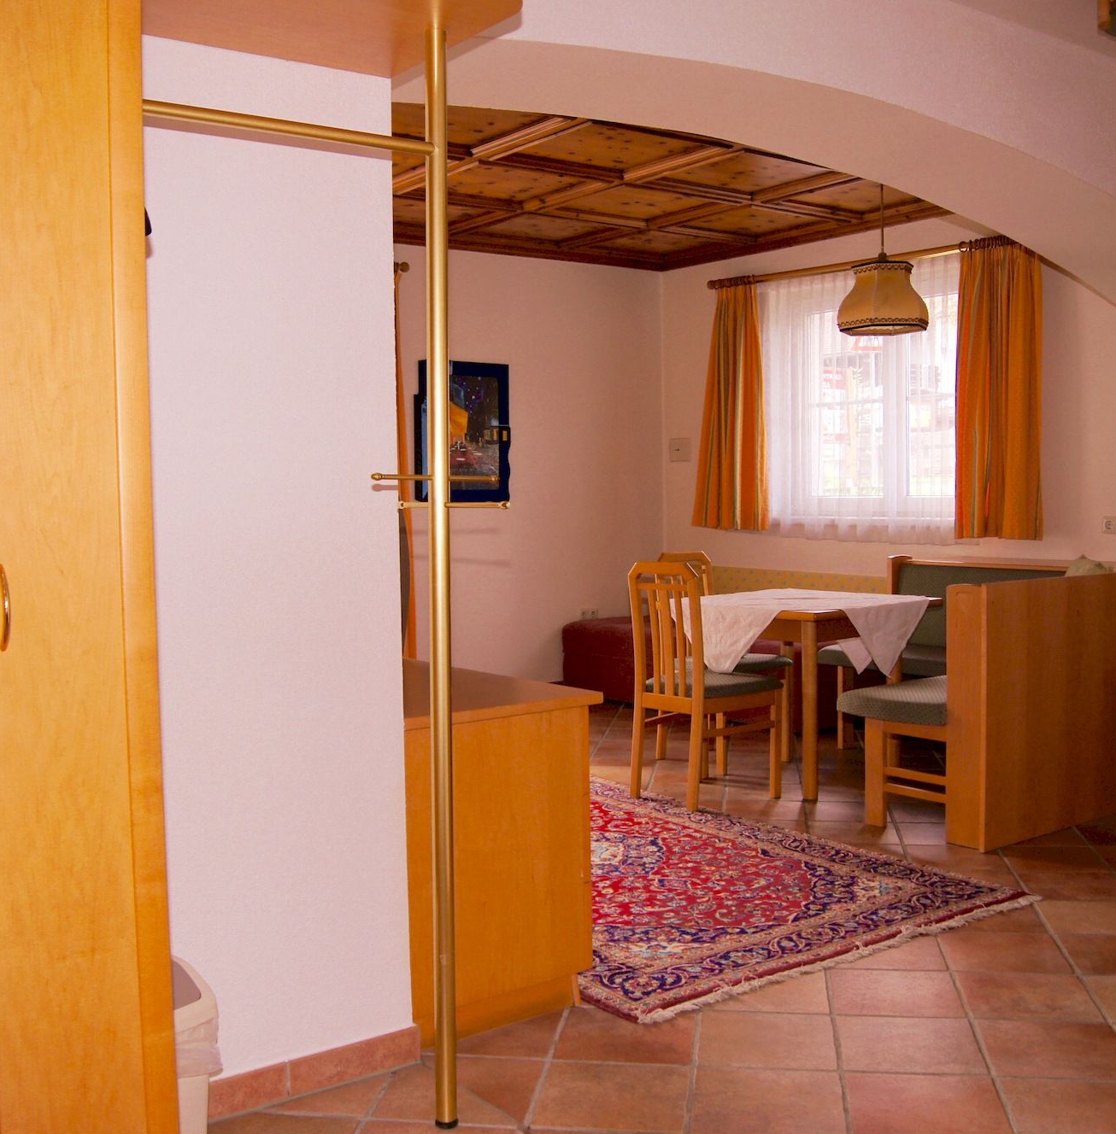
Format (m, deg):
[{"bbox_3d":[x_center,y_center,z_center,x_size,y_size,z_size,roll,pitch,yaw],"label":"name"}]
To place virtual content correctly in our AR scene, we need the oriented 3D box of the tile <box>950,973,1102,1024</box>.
[{"bbox_3d":[1.105,1.018,3.012,0.300,0.012,0.290,0,3,9],"label":"tile"}]

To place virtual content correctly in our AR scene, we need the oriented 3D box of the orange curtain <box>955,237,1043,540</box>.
[{"bbox_3d":[2.123,-0.843,6.181,0.110,1.450,0.460,-3,4,-34],"label":"orange curtain"}]

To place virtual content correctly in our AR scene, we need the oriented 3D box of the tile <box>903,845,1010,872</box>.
[{"bbox_3d":[1.322,0.968,4.230,0.300,0.012,0.300,-1,3,8],"label":"tile"}]

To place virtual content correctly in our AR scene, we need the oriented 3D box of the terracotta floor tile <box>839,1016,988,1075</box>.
[{"bbox_3d":[0.771,1.054,2.815,0.300,0.012,0.300,-1,3,8],"label":"terracotta floor tile"}]

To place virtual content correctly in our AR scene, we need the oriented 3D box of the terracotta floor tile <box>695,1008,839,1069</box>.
[{"bbox_3d":[0.464,1.058,2.855,0.300,0.012,0.300,-1,3,8],"label":"terracotta floor tile"}]

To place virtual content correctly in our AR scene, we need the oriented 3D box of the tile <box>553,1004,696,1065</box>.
[{"bbox_3d":[0.157,1.050,2.860,0.300,0.012,0.290,0,3,9],"label":"tile"}]

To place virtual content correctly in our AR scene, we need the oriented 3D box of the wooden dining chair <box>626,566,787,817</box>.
[{"bbox_3d":[0.589,0.459,5.180,0.490,0.940,0.435,-3,4,-34],"label":"wooden dining chair"}]

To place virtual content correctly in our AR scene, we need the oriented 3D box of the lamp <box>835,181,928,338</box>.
[{"bbox_3d":[1.325,-1.297,5.240,0.375,0.704,0.375,-3,4,-34],"label":"lamp"}]

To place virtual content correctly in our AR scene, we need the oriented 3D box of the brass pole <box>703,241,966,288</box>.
[{"bbox_3d":[1.528,-1.644,6.957,0.036,0.036,2.200,-3,6,-34],"label":"brass pole"}]

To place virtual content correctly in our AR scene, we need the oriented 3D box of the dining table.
[{"bbox_3d":[1.017,0.511,5.355,0.800,0.757,0.820,-3,4,-34],"label":"dining table"}]

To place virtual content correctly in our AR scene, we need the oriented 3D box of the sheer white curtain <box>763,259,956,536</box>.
[{"bbox_3d":[1.670,-0.895,7.027,0.130,1.450,1.450,-3,4,-34],"label":"sheer white curtain"}]

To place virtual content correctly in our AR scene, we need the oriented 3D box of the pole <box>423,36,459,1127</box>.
[{"bbox_3d":[-0.216,0.040,2.390,0.042,2.064,0.042,-2,4,-34],"label":"pole"}]

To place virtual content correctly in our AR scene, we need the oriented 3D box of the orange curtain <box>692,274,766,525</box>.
[{"bbox_3d":[1.040,-0.980,7.774,0.130,1.500,0.600,-3,4,-34],"label":"orange curtain"}]

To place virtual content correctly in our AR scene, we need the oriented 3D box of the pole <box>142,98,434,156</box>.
[{"bbox_3d":[-0.487,-0.768,2.238,0.620,0.025,0.025,-3,4,-34],"label":"pole"}]

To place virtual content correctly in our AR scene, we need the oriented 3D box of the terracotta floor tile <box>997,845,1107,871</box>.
[{"bbox_3d":[1.626,0.963,4.197,0.300,0.012,0.300,-1,3,8],"label":"terracotta floor tile"}]

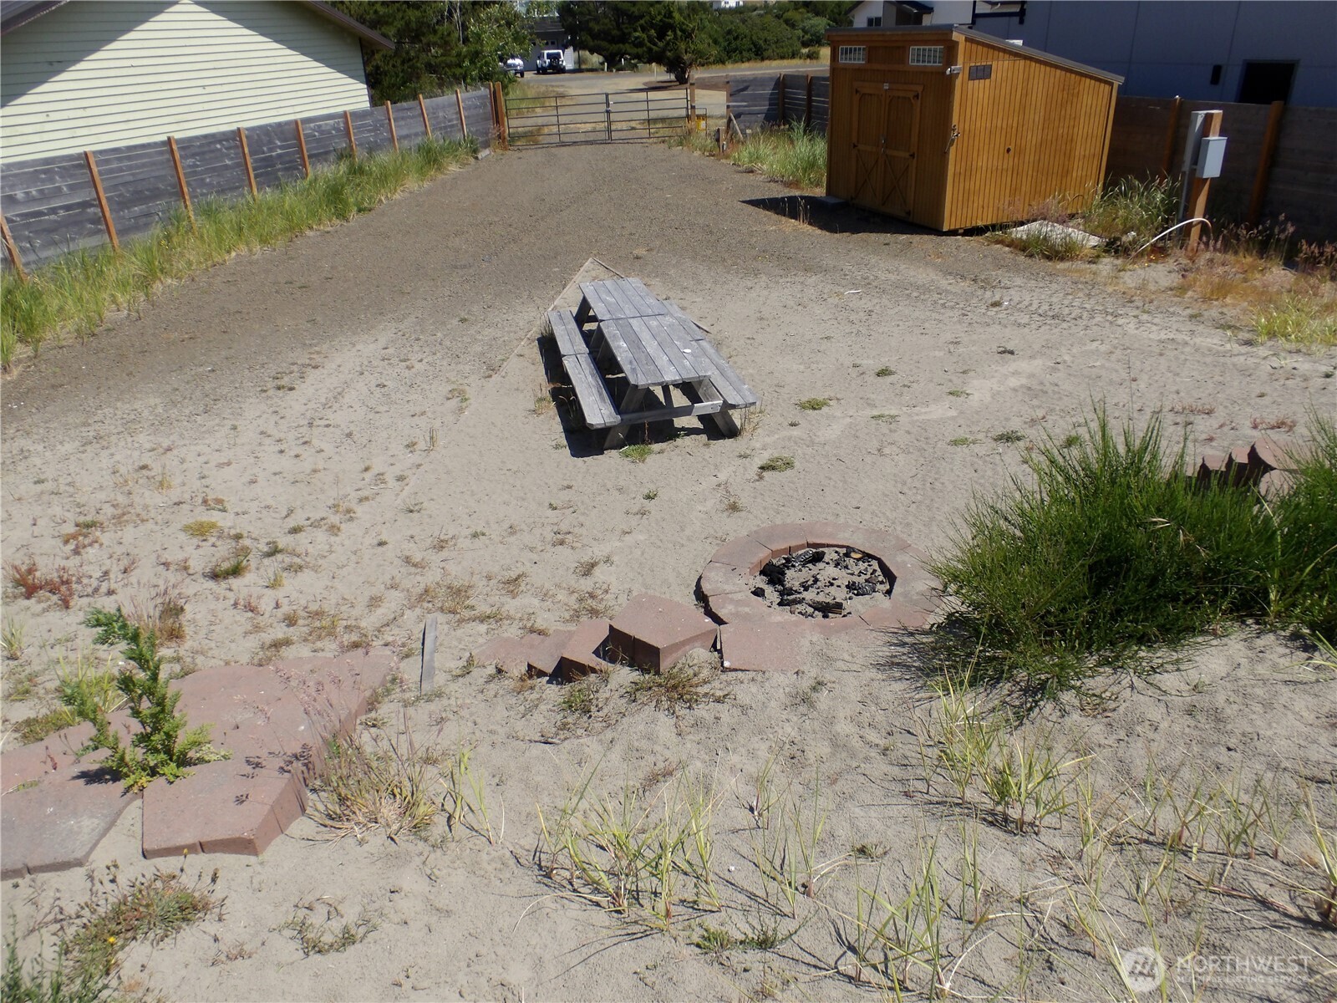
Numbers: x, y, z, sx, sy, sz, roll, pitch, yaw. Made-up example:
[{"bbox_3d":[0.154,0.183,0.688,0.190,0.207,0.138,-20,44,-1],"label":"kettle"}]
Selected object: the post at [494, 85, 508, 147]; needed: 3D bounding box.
[{"bbox_3d":[-5.086,-11.741,28.275,0.150,1.860,0.150,-6,27,-6],"label":"post"}]

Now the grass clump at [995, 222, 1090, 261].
[{"bbox_3d":[5.163,-3.620,12.899,1.236,0.407,0.741,7,29,20],"label":"grass clump"}]

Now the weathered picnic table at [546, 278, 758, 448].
[{"bbox_3d":[-0.321,-1.498,9.673,1.518,0.750,3.672,-8,27,-9],"label":"weathered picnic table"}]

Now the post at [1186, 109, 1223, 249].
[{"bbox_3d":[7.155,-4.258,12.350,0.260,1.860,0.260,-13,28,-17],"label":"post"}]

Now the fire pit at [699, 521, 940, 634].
[{"bbox_3d":[0.949,0.544,5.812,1.469,0.160,1.469,-4,27,0],"label":"fire pit"}]

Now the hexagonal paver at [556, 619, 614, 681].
[{"bbox_3d":[-0.276,0.735,4.296,0.469,0.157,0.328,13,31,29],"label":"hexagonal paver"}]

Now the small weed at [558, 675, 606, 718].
[{"bbox_3d":[-0.441,0.991,4.743,0.246,0.151,0.209,-7,27,-7],"label":"small weed"}]

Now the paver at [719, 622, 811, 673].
[{"bbox_3d":[0.544,0.868,5.212,0.440,0.120,0.400,-1,27,6],"label":"paver"}]

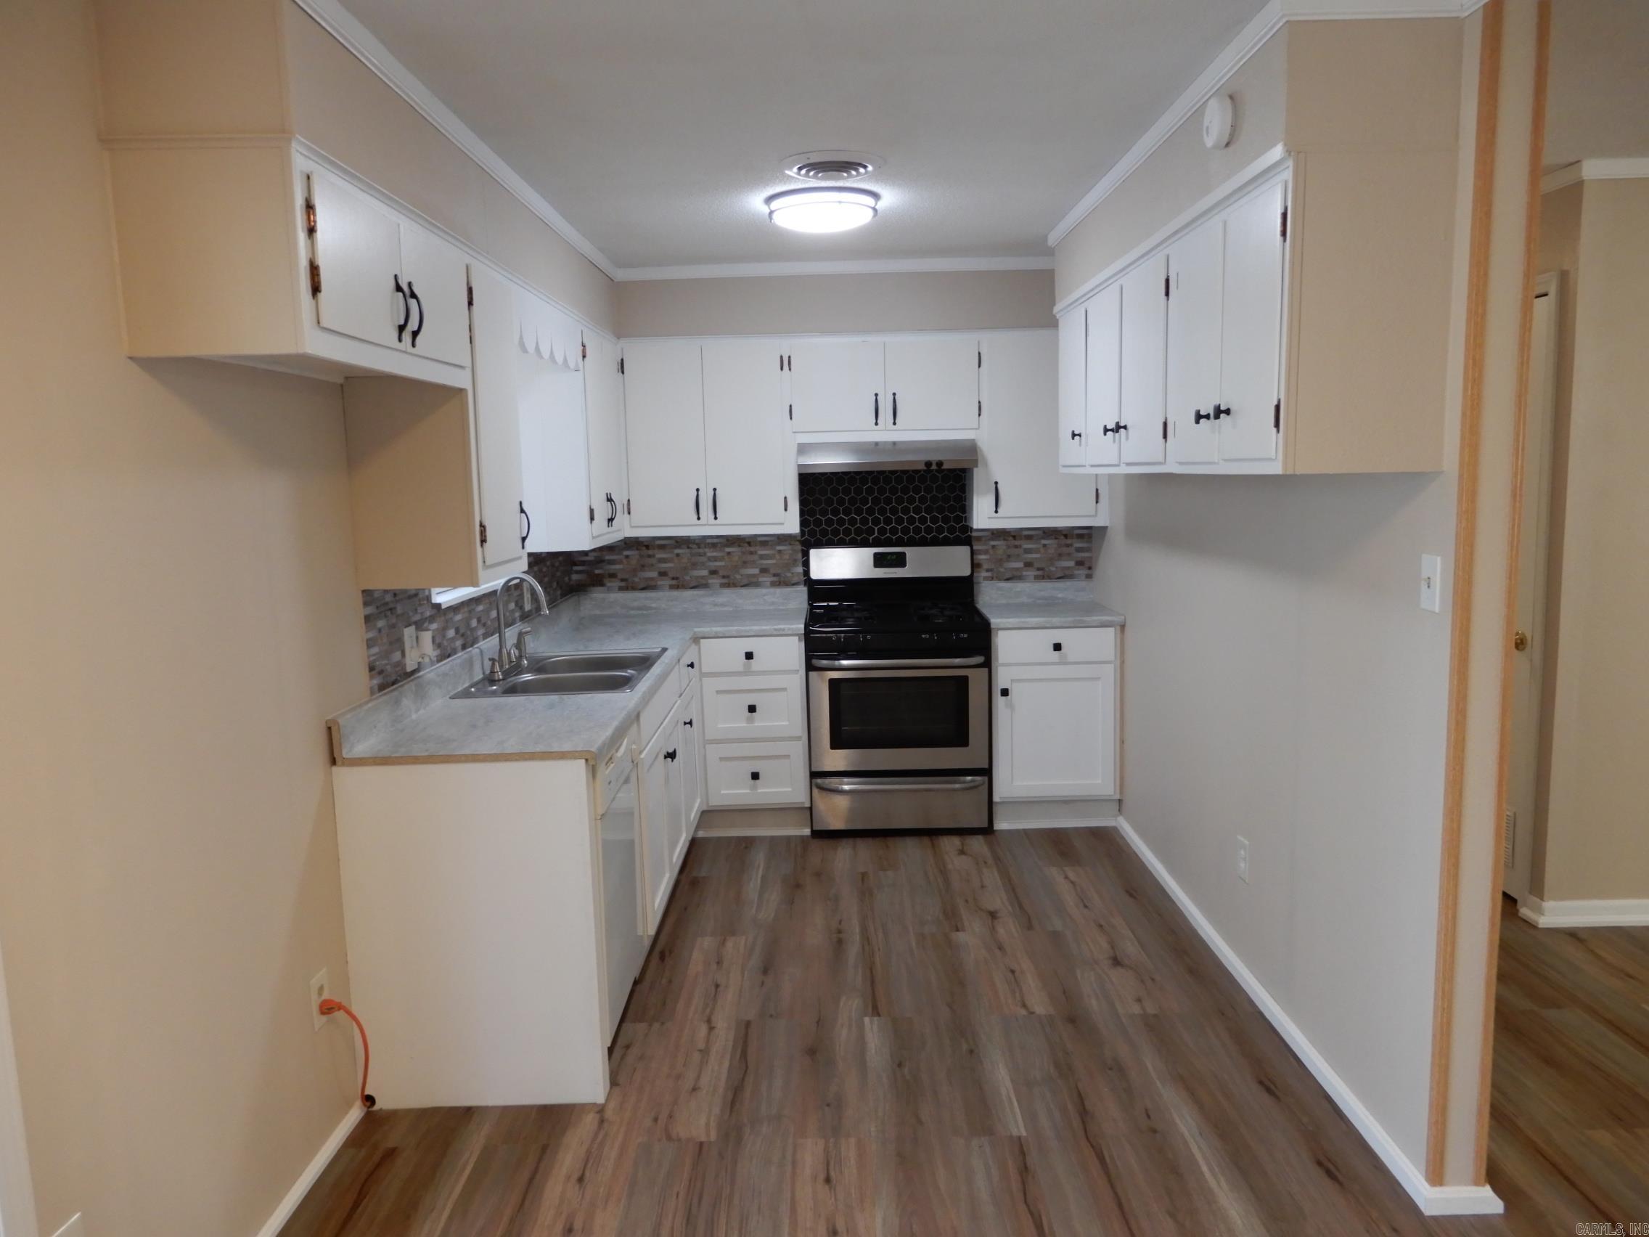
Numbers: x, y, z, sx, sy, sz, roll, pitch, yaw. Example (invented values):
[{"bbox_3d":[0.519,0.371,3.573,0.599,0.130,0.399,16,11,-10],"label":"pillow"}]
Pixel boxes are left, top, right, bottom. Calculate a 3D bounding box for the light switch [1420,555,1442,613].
[{"bbox_3d":[1.195,-0.069,2.265,0.012,0.114,0.072,-1,8,0],"label":"light switch"}]

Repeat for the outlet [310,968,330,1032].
[{"bbox_3d":[-1.144,0.870,2.610,0.010,0.116,0.072,-1,8,0],"label":"outlet"}]

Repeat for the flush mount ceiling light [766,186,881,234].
[{"bbox_3d":[-0.005,-1.292,3.662,0.376,0.095,0.376,-1,8,0],"label":"flush mount ceiling light"}]

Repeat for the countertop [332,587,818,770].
[{"bbox_3d":[-0.623,0.114,4.019,1.067,0.129,2.666,-1,8,1],"label":"countertop"}]

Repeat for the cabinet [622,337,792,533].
[{"bbox_3d":[-0.484,-0.793,5.037,0.735,0.840,0.310,-1,8,0],"label":"cabinet"}]

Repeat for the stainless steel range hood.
[{"bbox_3d":[0.267,-0.706,4.979,0.750,0.125,0.440,-1,8,0],"label":"stainless steel range hood"}]

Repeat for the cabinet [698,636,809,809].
[{"bbox_3d":[-0.293,0.399,5.041,0.469,0.743,0.615,-1,8,0],"label":"cabinet"}]

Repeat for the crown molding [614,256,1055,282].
[{"bbox_3d":[0.052,-1.466,4.792,1.875,0.055,0.047,-1,8,1],"label":"crown molding"}]

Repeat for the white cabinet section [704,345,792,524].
[{"bbox_3d":[-0.340,-0.824,5.136,0.357,0.790,0.335,-1,8,0],"label":"white cabinet section"}]

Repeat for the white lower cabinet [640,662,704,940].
[{"bbox_3d":[-0.830,0.542,4.094,0.605,0.728,1.320,-1,8,1],"label":"white lower cabinet"}]

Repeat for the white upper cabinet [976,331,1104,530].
[{"bbox_3d":[0.931,-0.833,5.050,0.570,0.834,0.347,-1,8,1],"label":"white upper cabinet"}]

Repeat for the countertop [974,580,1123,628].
[{"bbox_3d":[0.962,-0.059,5.006,0.547,0.129,0.637,-1,8,1],"label":"countertop"}]

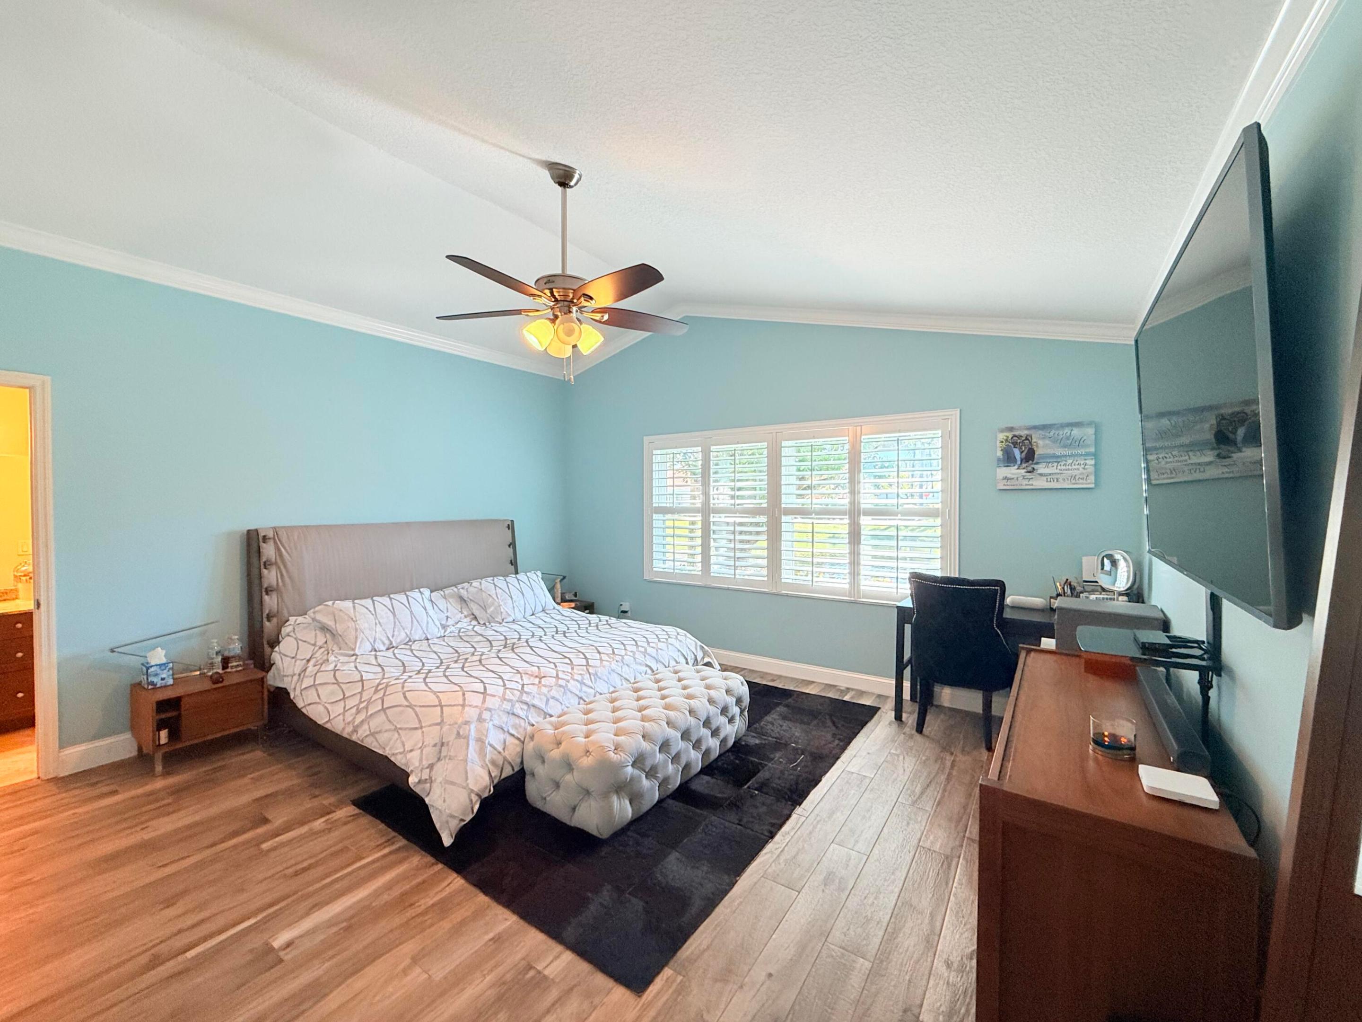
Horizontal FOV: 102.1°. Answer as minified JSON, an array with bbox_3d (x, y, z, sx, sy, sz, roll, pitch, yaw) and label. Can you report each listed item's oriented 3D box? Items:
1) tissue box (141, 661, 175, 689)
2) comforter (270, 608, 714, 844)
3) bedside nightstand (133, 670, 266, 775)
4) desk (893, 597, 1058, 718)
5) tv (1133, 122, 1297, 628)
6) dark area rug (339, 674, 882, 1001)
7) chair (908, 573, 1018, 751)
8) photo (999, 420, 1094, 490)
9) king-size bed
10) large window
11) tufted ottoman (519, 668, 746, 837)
[{"bbox_3d":[-2.961,0.919,3.119,0.126,0.128,0.105,1,2,34],"label":"tissue box"},{"bbox_3d":[-1.164,1.033,3.722,2.078,0.582,2.169,1,2,34],"label":"comforter"},{"bbox_3d":[-2.780,1.189,3.191,0.462,0.417,0.497,1,2,34],"label":"bedside nightstand"},{"bbox_3d":[2.005,1.011,3.483,1.160,0.751,0.437,1,2,34],"label":"desk"},{"bbox_3d":[1.621,-0.271,1.758,0.055,0.979,1.677,-3,-1,34],"label":"tv"},{"bbox_3d":[-0.101,1.388,3.256,1.793,0.012,2.686,1,2,34],"label":"dark area rug"},{"bbox_3d":[1.798,0.894,3.514,0.557,0.984,0.602,1,2,34],"label":"chair"},{"bbox_3d":[2.307,-0.344,3.503,0.528,0.417,0.035,1,2,34],"label":"photo"},{"bbox_3d":[-1.276,0.748,3.791,2.289,1.270,2.128,1,2,34],"label":"king-size bed"},{"bbox_3d":[0.786,-0.009,4.566,2.721,1.385,0.090,1,2,34],"label":"large window"},{"bbox_3d":[-0.175,1.188,3.023,0.527,0.402,1.300,1,2,34],"label":"tufted ottoman"}]

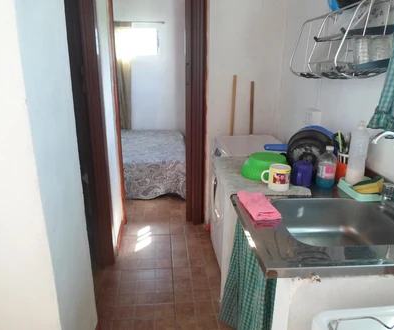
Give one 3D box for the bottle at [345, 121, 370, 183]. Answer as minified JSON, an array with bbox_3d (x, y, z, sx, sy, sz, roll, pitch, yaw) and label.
[{"bbox_3d":[0.654,-0.051,1.275,0.073,0.252,0.073,-1,18,-5],"label":"bottle"}]

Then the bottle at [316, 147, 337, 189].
[{"bbox_3d":[0.520,0.007,1.264,0.085,0.159,0.085,-1,18,-5],"label":"bottle"}]

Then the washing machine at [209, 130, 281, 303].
[{"bbox_3d":[0.379,0.269,2.305,0.484,0.841,0.625,-1,18,-5],"label":"washing machine"}]

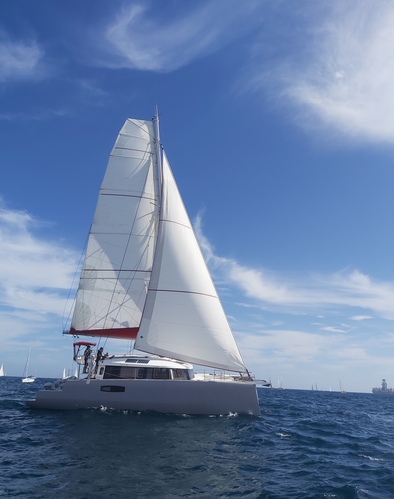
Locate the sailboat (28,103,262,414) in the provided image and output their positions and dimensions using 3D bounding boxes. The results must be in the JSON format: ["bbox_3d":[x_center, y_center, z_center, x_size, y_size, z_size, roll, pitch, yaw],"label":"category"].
[{"bbox_3d":[-2.397,0.096,29.651,14.000,22.300,7.800,5,-19,-6],"label":"sailboat"}]

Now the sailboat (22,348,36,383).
[{"bbox_3d":[-62.055,43.529,148.877,3.300,12.880,10.200,4,-19,-3],"label":"sailboat"}]

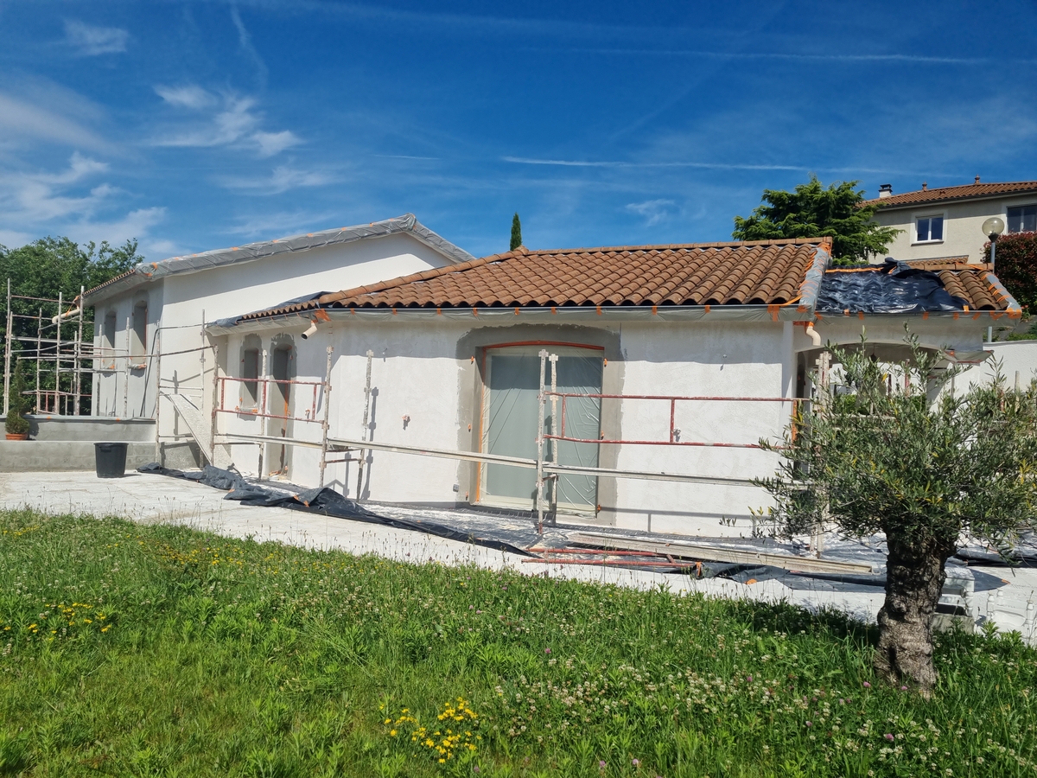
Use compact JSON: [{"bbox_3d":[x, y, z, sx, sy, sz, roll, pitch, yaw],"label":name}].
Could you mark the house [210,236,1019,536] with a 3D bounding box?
[{"bbox_3d":[0.742,-0.404,14.240,13.000,4.300,8.800,2,-1,22],"label":"house"}]

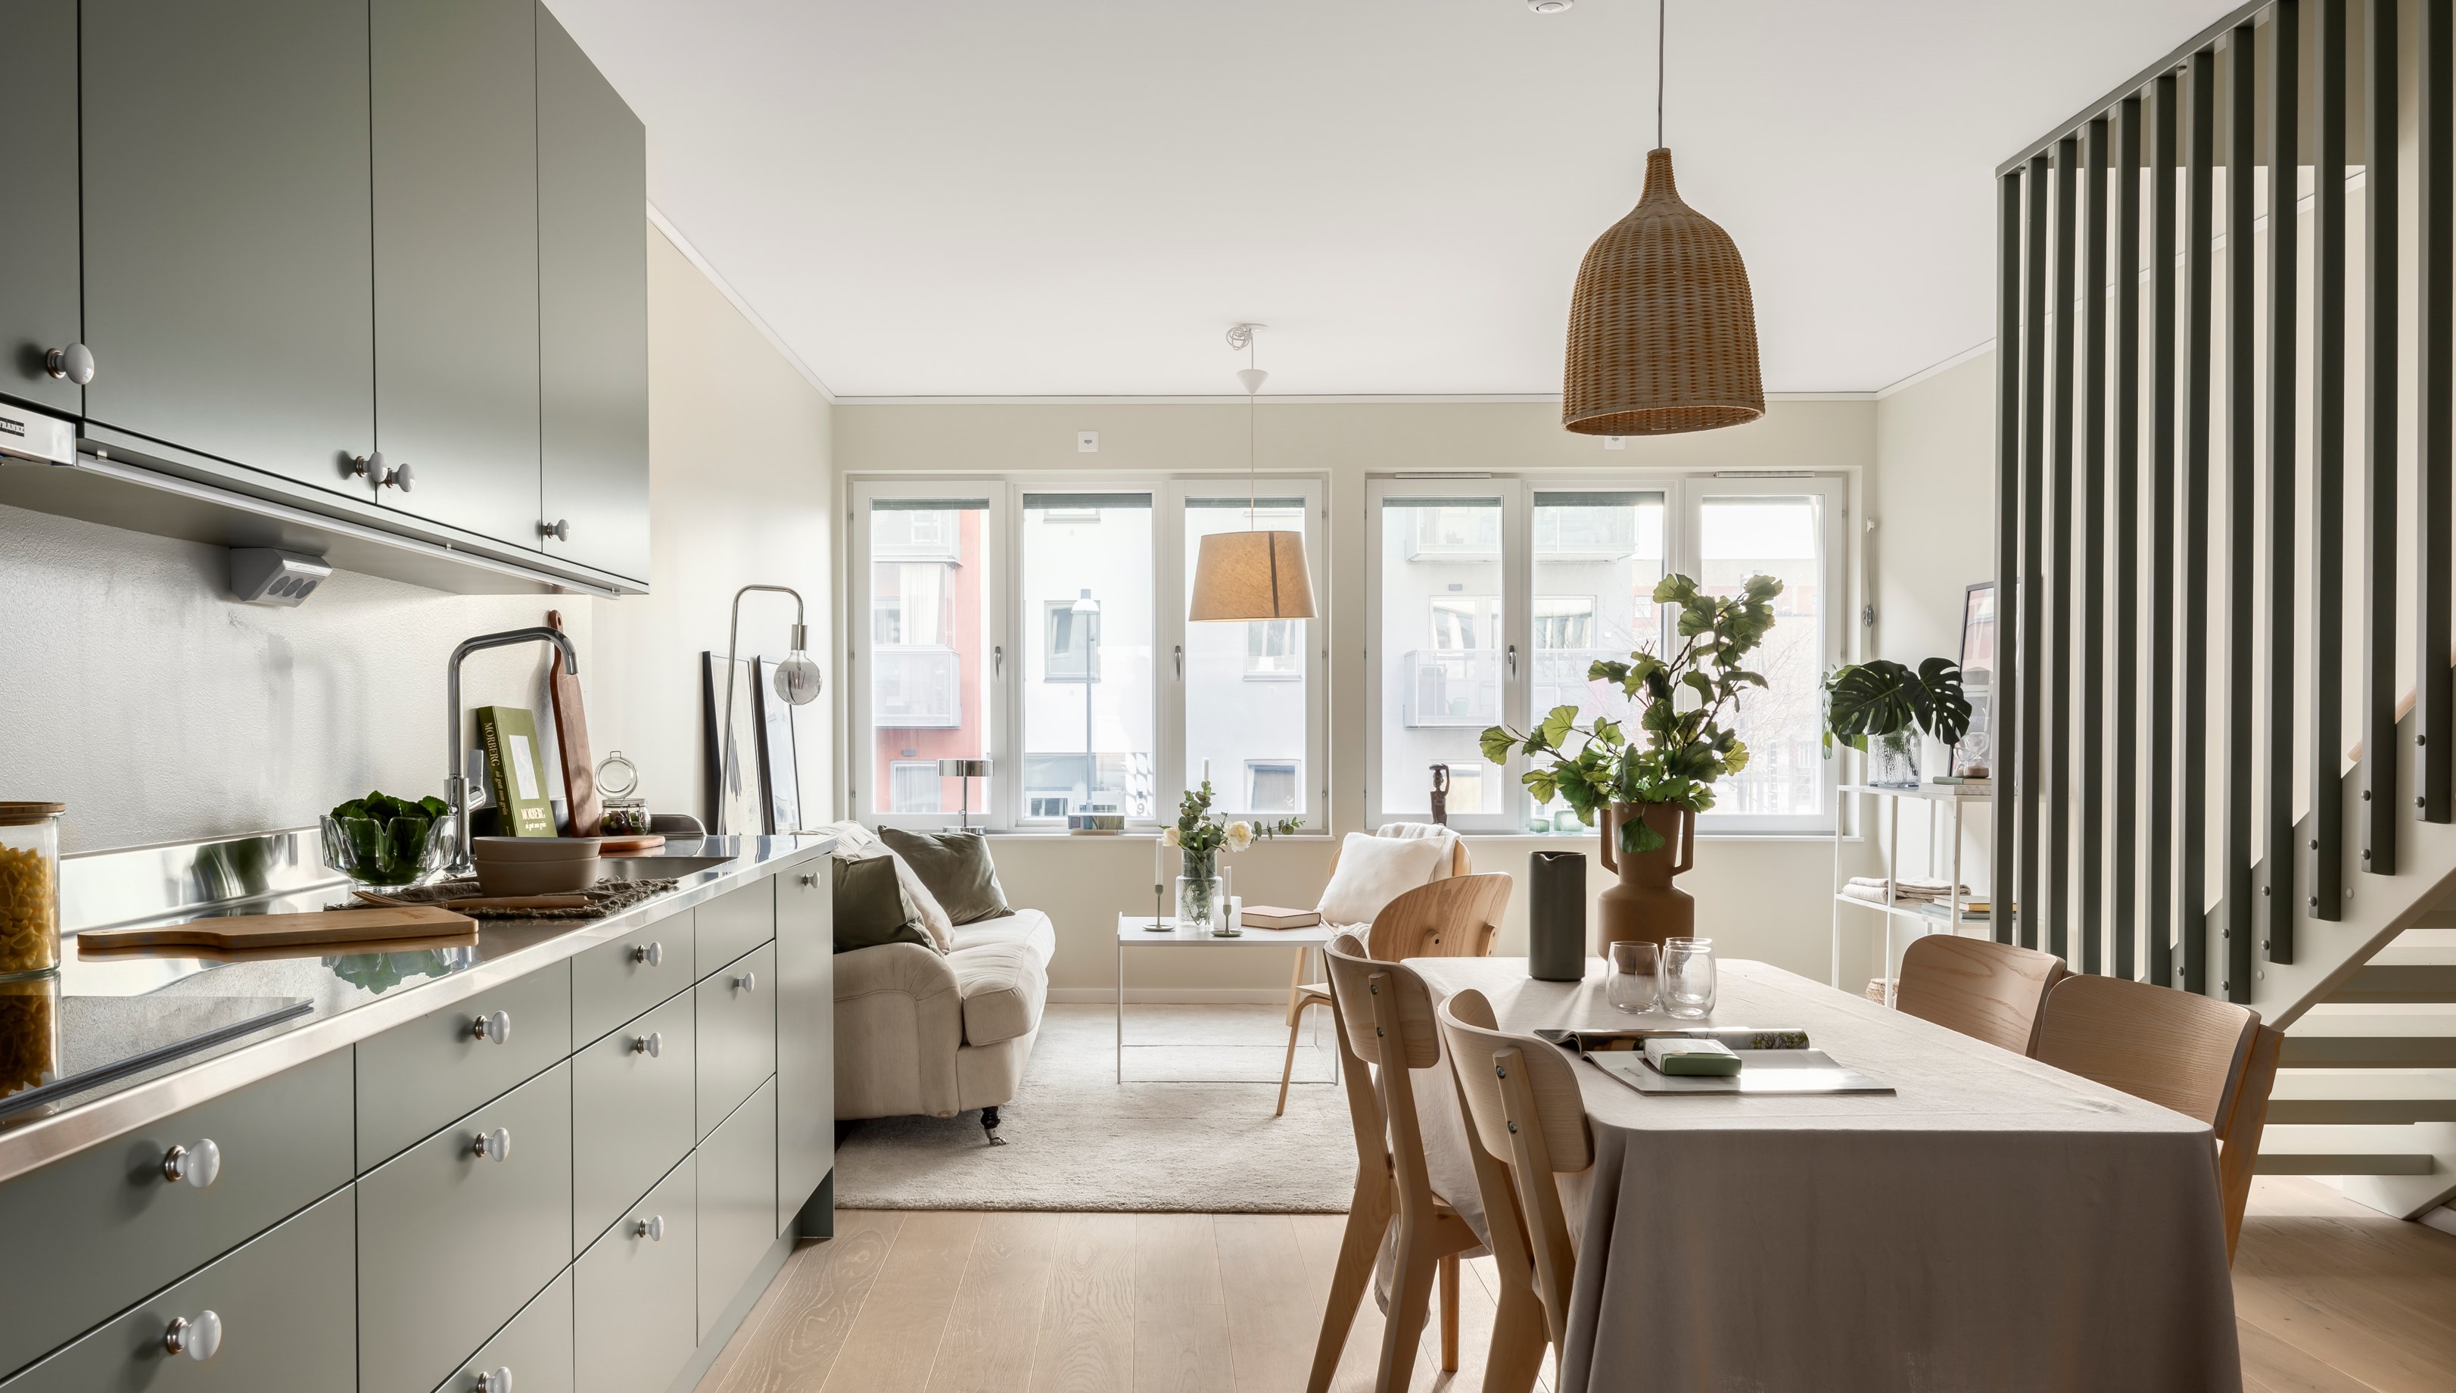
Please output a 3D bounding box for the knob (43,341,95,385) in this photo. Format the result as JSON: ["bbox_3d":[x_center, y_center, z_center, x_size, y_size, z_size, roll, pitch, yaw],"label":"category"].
[{"bbox_3d":[-1.033,-0.297,1.520,0.033,0.037,0.037,0,-1,-3],"label":"knob"}]

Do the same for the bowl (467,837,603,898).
[{"bbox_3d":[-1.071,0.262,2.638,0.200,0.082,0.190,0,-1,-3],"label":"bowl"}]

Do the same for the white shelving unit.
[{"bbox_3d":[2.575,0.807,6.120,0.380,0.930,0.980,0,-1,-3],"label":"white shelving unit"}]

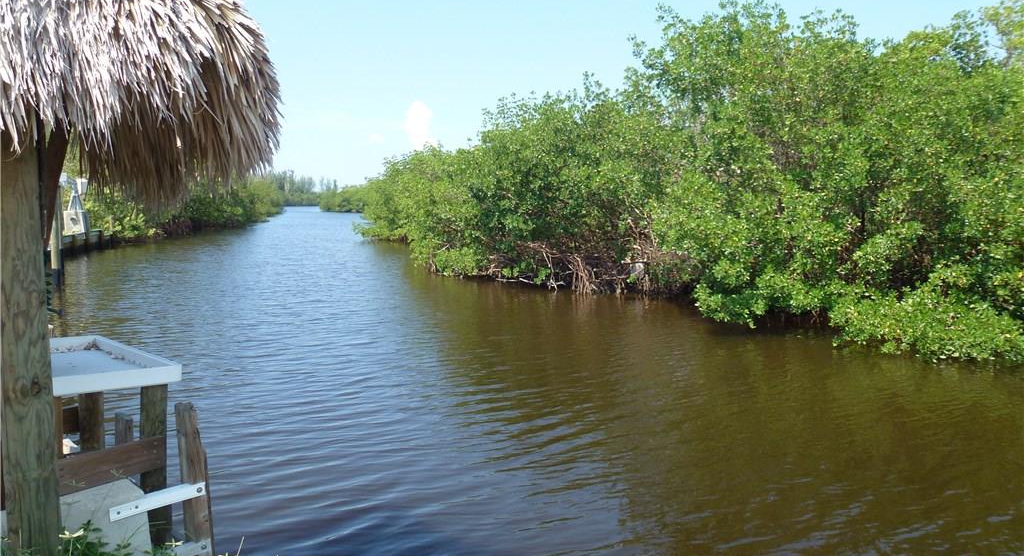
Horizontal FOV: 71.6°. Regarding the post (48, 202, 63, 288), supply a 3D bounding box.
[{"bbox_3d":[-12.803,-1.013,19.864,0.260,2.520,0.260,0,6,0],"label":"post"}]

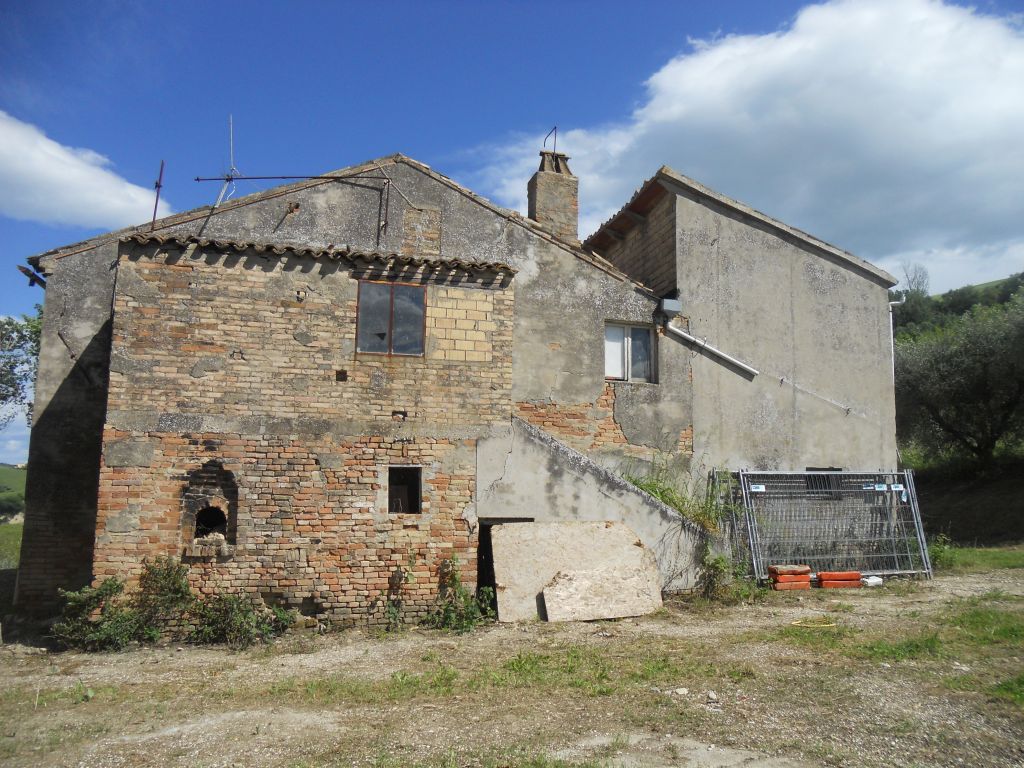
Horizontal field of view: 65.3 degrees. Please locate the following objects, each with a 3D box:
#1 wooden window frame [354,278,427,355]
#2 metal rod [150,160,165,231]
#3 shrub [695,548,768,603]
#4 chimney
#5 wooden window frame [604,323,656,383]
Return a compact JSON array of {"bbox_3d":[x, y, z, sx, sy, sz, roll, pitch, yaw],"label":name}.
[{"bbox_3d":[-1.488,-0.795,9.916,0.844,0.912,0.080,3,-7,-16],"label":"wooden window frame"},{"bbox_3d":[-5.009,-2.671,11.304,0.070,1.038,0.060,7,-8,-16],"label":"metal rod"},{"bbox_3d":[3.007,2.663,10.991,0.850,0.660,0.620,3,-7,-16],"label":"shrub"},{"bbox_3d":[0.700,-3.130,13.654,0.736,1.581,0.520,3,-7,-16],"label":"chimney"},{"bbox_3d":[1.958,-0.506,13.320,0.968,0.953,0.100,3,-7,-16],"label":"wooden window frame"}]

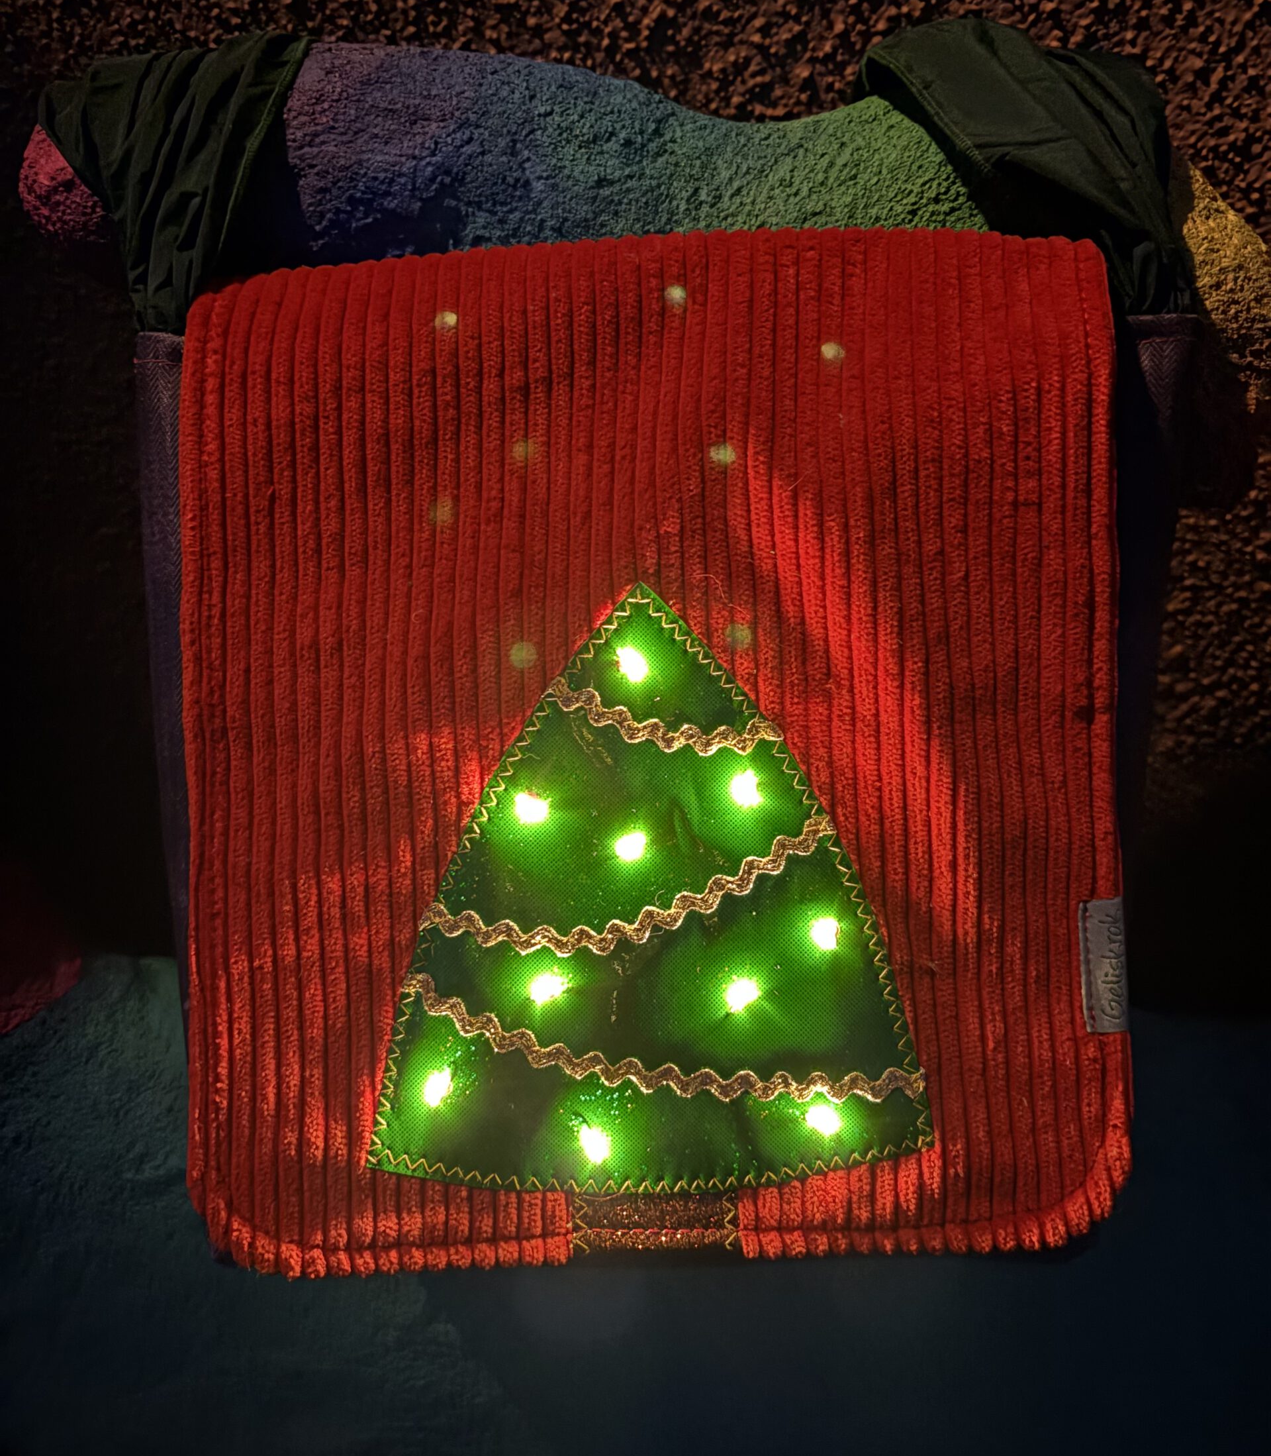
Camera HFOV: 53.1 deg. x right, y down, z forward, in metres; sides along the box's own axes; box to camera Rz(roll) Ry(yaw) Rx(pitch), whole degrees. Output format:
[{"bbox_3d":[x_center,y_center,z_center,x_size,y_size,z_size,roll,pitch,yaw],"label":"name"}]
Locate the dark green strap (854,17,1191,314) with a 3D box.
[{"bbox_3d":[0.137,-0.199,0.450,0.111,0.100,0.060,-1,-2,0],"label":"dark green strap"}]

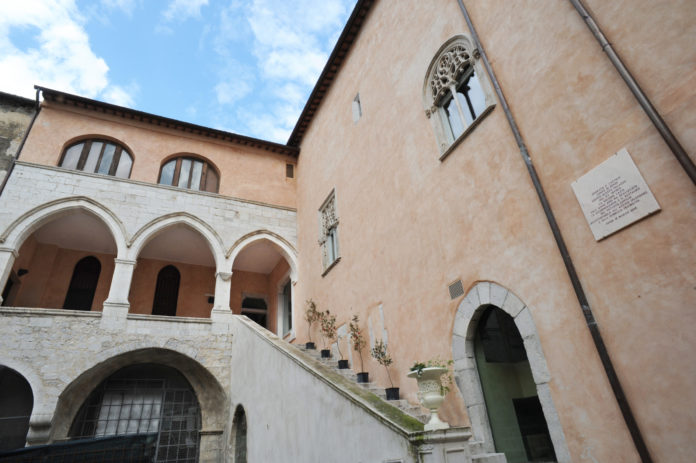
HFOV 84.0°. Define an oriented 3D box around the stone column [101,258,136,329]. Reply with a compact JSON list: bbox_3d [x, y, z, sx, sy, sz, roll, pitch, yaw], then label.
[{"bbox_3d":[-7.148,1.999,12.083,0.684,2.259,0.585,9,-32,-24],"label":"stone column"}]

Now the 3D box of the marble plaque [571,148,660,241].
[{"bbox_3d":[3.032,-0.416,4.460,0.029,0.824,0.711,9,-32,-24],"label":"marble plaque"}]

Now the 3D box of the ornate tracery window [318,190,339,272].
[{"bbox_3d":[-0.635,0.014,12.527,0.225,2.520,1.463,9,-32,-24],"label":"ornate tracery window"}]

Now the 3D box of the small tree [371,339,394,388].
[{"bbox_3d":[0.719,2.710,7.935,0.343,0.974,0.359,9,-33,-24],"label":"small tree"}]

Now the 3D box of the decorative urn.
[{"bbox_3d":[0.860,1.708,3.938,0.414,0.544,0.414,-4,-29,-2],"label":"decorative urn"}]

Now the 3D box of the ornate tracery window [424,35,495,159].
[{"bbox_3d":[2.001,-2.681,7.487,0.248,2.205,1.485,9,-32,-24],"label":"ornate tracery window"}]

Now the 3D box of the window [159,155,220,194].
[{"bbox_3d":[-6.066,-2.240,15.006,2.139,1.656,0.230,9,-33,-24],"label":"window"}]

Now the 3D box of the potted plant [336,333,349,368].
[{"bbox_3d":[-0.129,3.070,9.908,0.216,0.897,0.226,9,-33,-24],"label":"potted plant"}]

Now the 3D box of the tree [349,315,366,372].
[{"bbox_3d":[0.252,2.647,9.160,0.301,1.350,0.315,9,-33,-24],"label":"tree"}]

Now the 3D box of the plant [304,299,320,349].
[{"bbox_3d":[-1.135,2.826,12.124,0.495,1.575,0.513,-4,-29,-2],"label":"plant"}]

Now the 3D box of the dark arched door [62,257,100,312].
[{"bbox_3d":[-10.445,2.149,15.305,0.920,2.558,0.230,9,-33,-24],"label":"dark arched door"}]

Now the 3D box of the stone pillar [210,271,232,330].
[{"bbox_3d":[-4.284,2.342,13.209,0.621,1.771,0.598,9,-33,-24],"label":"stone pillar"}]

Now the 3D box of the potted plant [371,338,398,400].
[{"bbox_3d":[0.765,2.805,7.875,0.408,1.206,0.426,-4,-30,-2],"label":"potted plant"}]

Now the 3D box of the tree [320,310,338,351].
[{"bbox_3d":[-0.544,2.773,10.799,0.508,1.202,0.513,-4,-29,-2],"label":"tree"}]

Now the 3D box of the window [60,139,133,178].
[{"bbox_3d":[-8.835,-2.647,13.782,2.124,1.575,0.180,9,-32,-24],"label":"window"}]

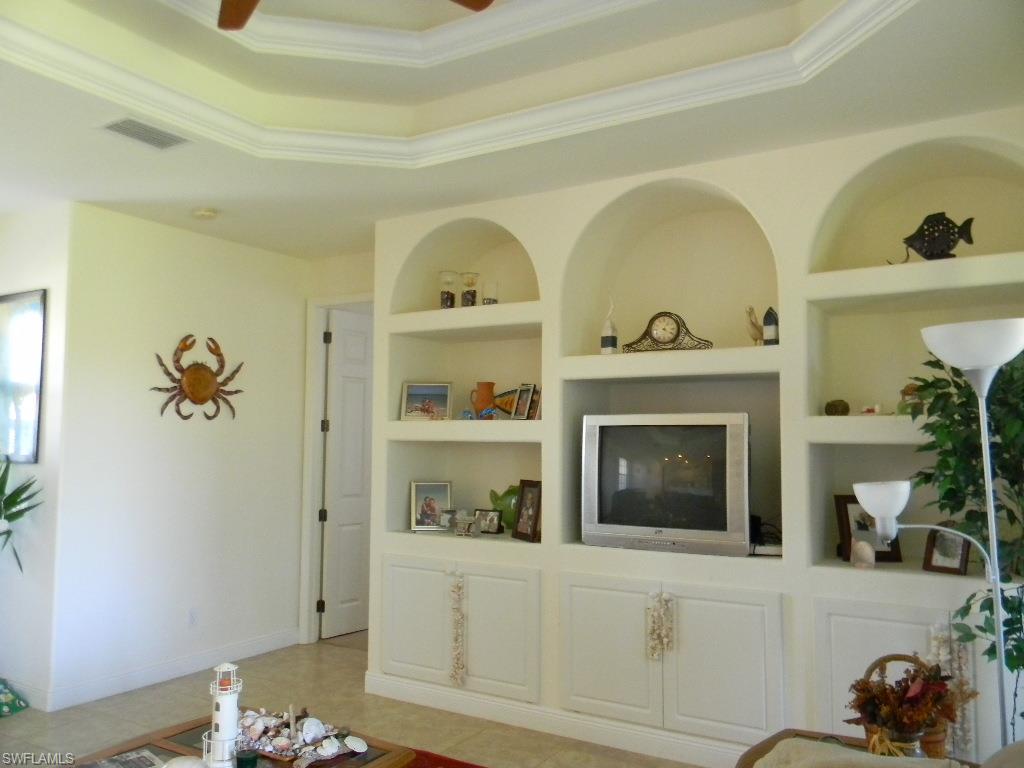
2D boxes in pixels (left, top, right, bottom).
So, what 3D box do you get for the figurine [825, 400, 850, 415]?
[{"bbox_3d":[1.472,0.113,3.777,0.109,0.077,0.090,-2,-5,30],"label":"figurine"}]

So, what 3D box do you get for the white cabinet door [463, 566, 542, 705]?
[{"bbox_3d":[-0.085,1.325,4.456,0.534,0.683,0.025,-2,-5,31],"label":"white cabinet door"}]

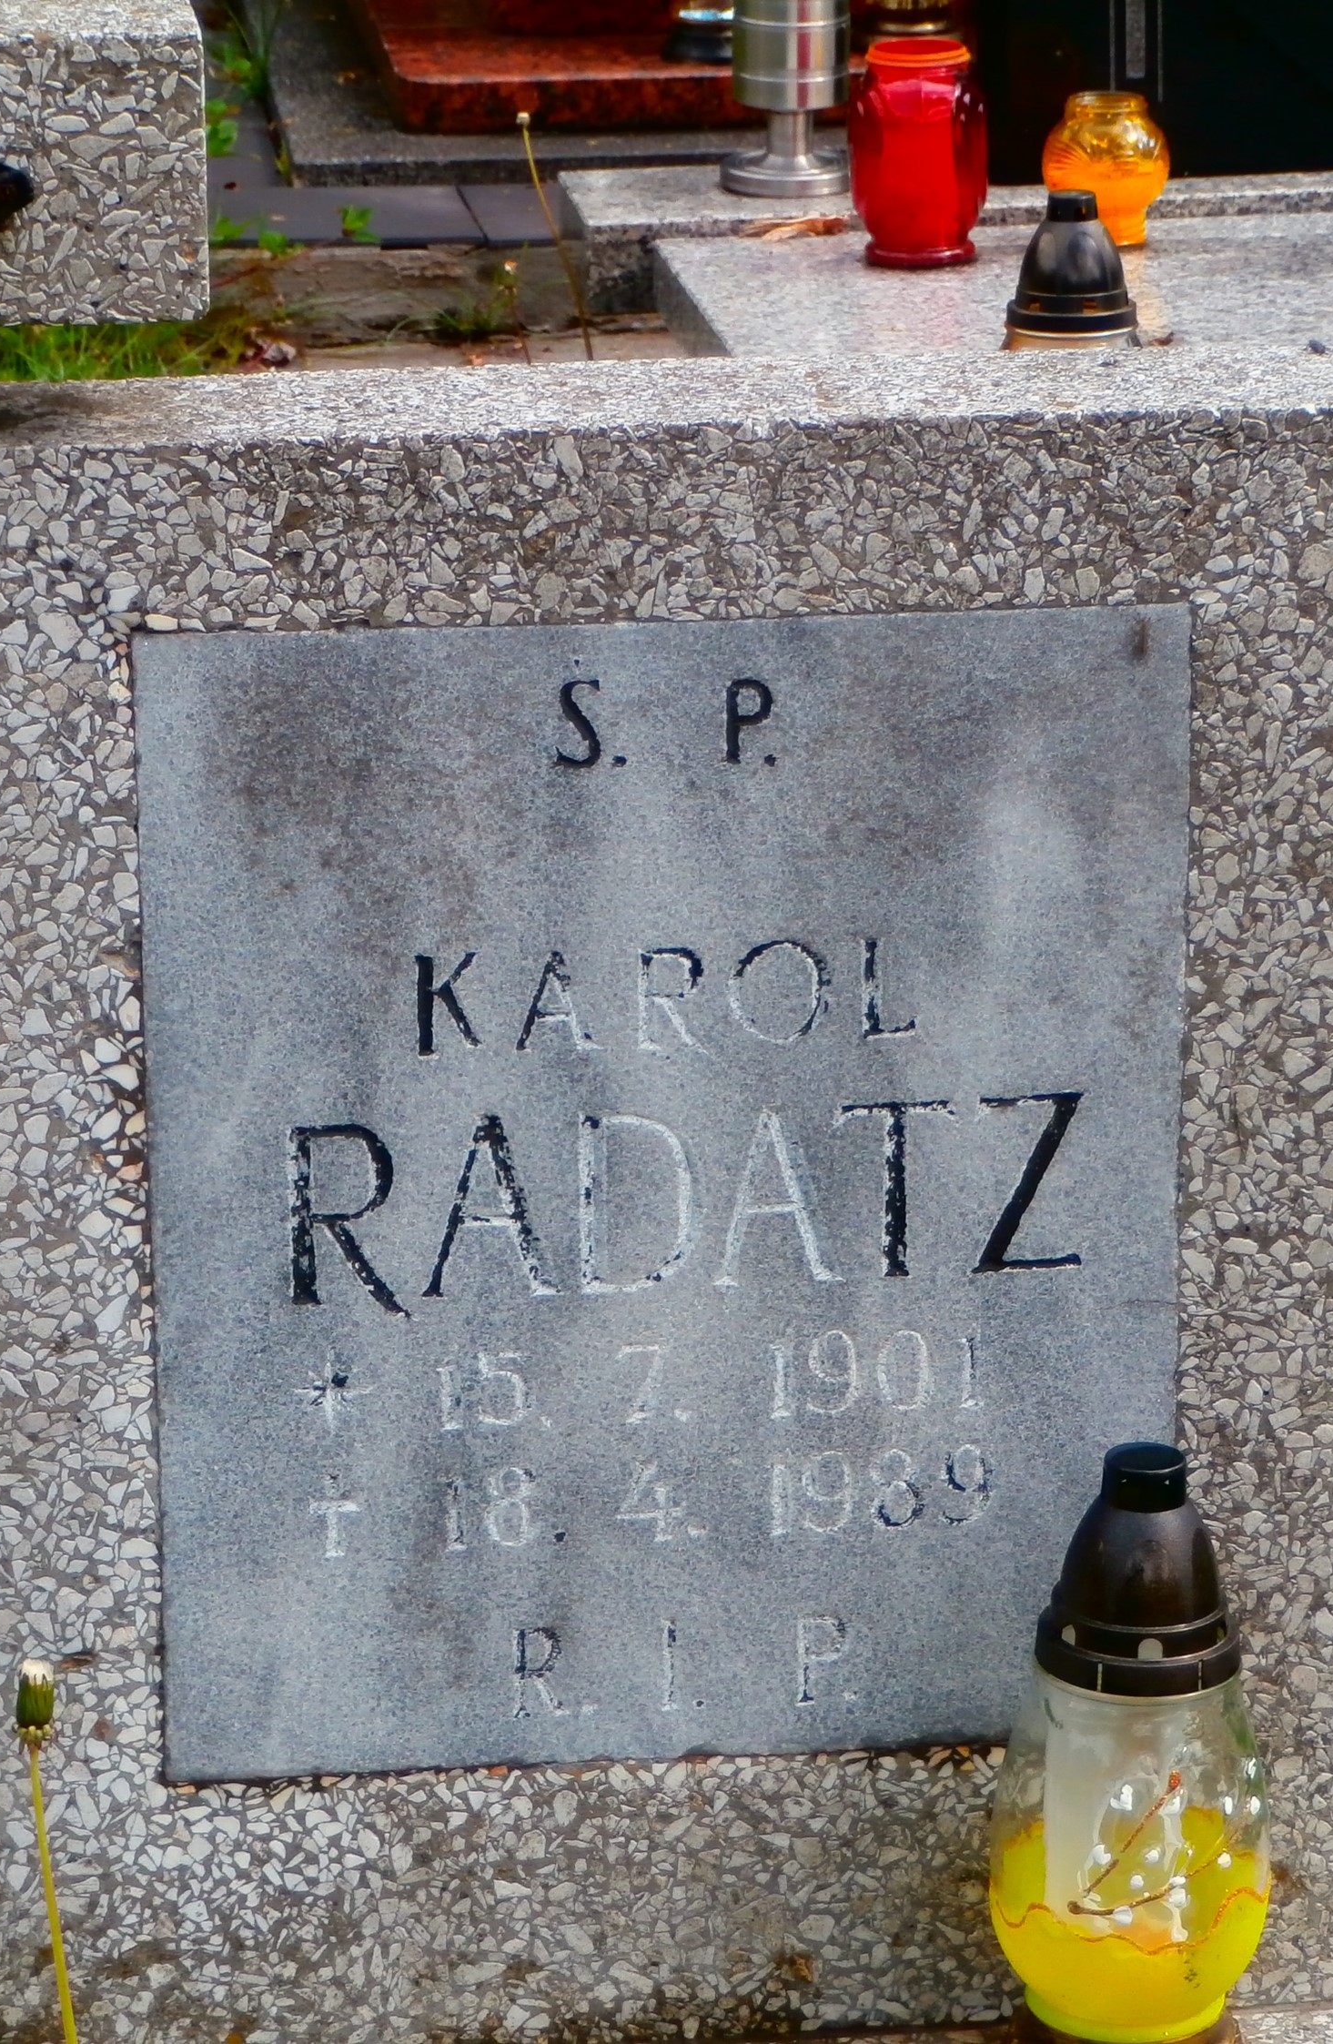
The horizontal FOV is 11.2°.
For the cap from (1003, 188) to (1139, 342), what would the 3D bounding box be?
[{"bbox_3d":[0.247,-0.462,4.130,0.081,0.080,0.081,0,17,0],"label":"cap"}]

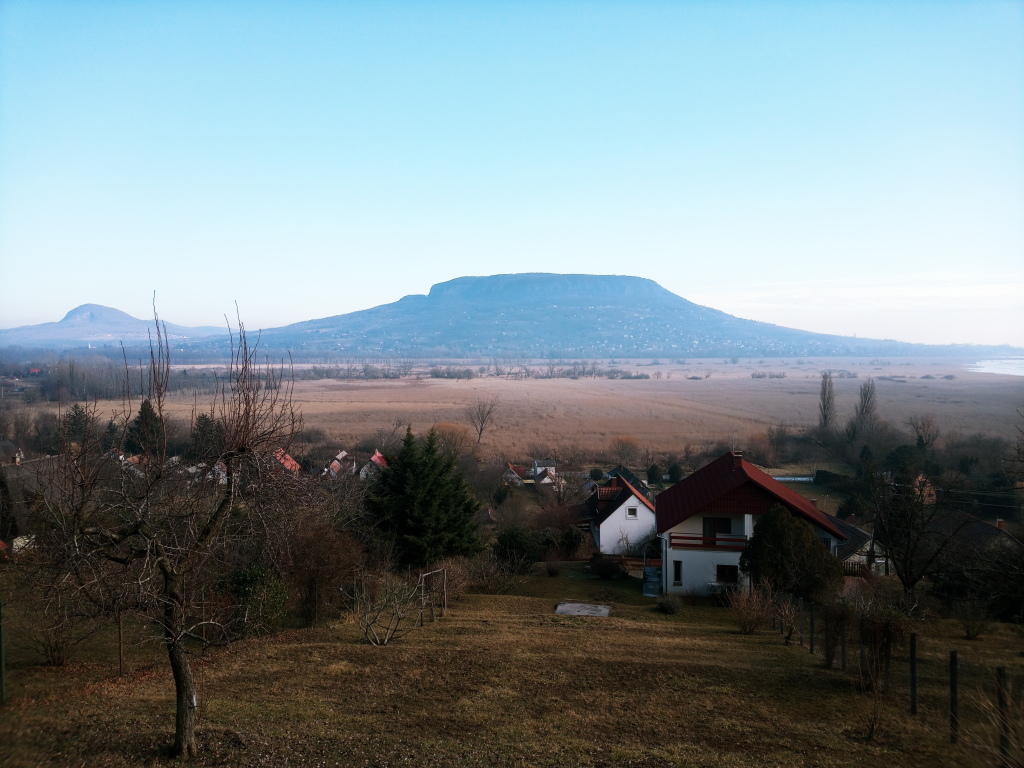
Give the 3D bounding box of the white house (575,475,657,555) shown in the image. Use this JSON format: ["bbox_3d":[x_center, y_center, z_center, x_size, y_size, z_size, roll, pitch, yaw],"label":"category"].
[{"bbox_3d":[10.165,11.701,76.738,6.677,5.256,12.359,0,2,1],"label":"white house"}]

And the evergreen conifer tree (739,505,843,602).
[{"bbox_3d":[15.803,9.703,47.000,5.901,5.845,5.500,0,2,0],"label":"evergreen conifer tree"}]

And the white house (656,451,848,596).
[{"bbox_3d":[16.284,9.587,59.388,11.432,7.867,14.083,0,2,10],"label":"white house"}]

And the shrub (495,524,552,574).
[{"bbox_3d":[0.754,11.924,59.500,4.023,3.663,3.800,0,2,0],"label":"shrub"}]

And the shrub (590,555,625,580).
[{"bbox_3d":[6.687,12.849,58.000,2.381,1.821,2.300,0,2,0],"label":"shrub"}]

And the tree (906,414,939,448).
[{"bbox_3d":[124.049,14.638,250.000,10.564,12.073,9.500,0,2,0],"label":"tree"}]

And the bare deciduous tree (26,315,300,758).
[{"bbox_3d":[-5.301,2.213,12.600,4.168,6.815,4.200,0,2,0],"label":"bare deciduous tree"}]

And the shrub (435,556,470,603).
[{"bbox_3d":[-3.376,11.093,47.000,2.043,2.610,2.100,0,2,0],"label":"shrub"}]

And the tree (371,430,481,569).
[{"bbox_3d":[-6.233,8.263,59.000,7.978,10.613,7.600,0,2,0],"label":"tree"}]

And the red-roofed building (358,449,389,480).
[{"bbox_3d":[-34.031,20.542,205.000,7.000,6.400,10.000,0,2,-2],"label":"red-roofed building"}]

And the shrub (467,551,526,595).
[{"bbox_3d":[-0.945,11.492,50.500,3.658,2.683,3.200,0,2,0],"label":"shrub"}]

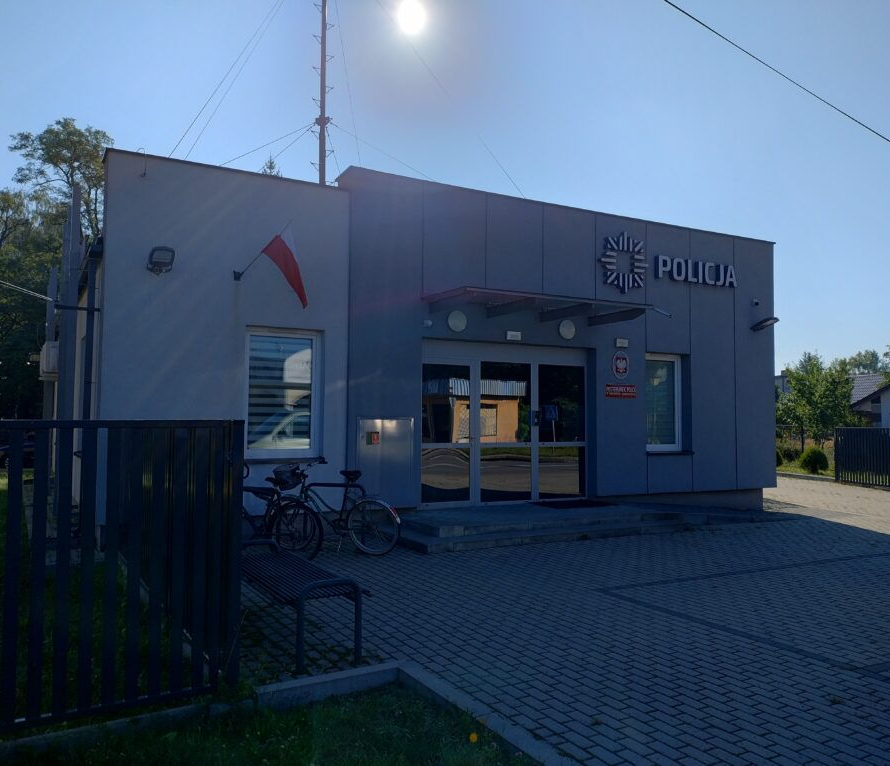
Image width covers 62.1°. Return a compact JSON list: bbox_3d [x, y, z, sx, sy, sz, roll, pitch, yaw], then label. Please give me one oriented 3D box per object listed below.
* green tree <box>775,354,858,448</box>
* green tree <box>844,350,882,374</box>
[{"bbox_3d":[18.177,0.991,36.622,4.300,4.990,4.300,-1,-3,26],"label":"green tree"},{"bbox_3d":[51.944,1.346,91.737,6.500,10.800,6.500,-1,-3,29],"label":"green tree"}]

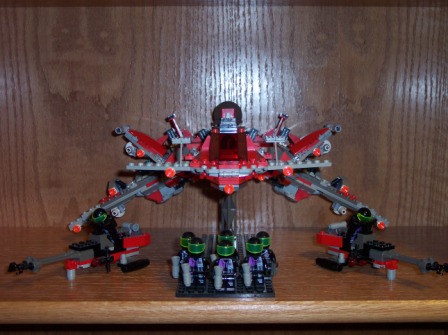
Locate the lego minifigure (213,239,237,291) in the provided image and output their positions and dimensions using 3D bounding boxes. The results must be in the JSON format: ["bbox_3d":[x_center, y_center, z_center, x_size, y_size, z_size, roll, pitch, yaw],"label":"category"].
[{"bbox_3d":[0.002,0.080,0.543,0.024,0.043,0.019,0,7,0],"label":"lego minifigure"}]

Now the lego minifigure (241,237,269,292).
[{"bbox_3d":[0.025,0.079,0.551,0.024,0.043,0.019,0,7,0],"label":"lego minifigure"}]

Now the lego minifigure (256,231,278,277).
[{"bbox_3d":[0.034,0.077,0.570,0.025,0.043,0.019,0,7,0],"label":"lego minifigure"}]

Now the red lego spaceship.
[{"bbox_3d":[0.004,0.005,0.629,0.323,0.129,0.216,0,7,0],"label":"red lego spaceship"}]

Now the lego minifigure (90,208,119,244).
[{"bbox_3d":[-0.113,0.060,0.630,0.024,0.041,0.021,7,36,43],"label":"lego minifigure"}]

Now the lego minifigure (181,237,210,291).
[{"bbox_3d":[-0.024,0.079,0.551,0.024,0.043,0.019,0,7,0],"label":"lego minifigure"}]

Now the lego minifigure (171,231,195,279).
[{"bbox_3d":[-0.031,0.077,0.570,0.025,0.043,0.019,0,7,0],"label":"lego minifigure"}]

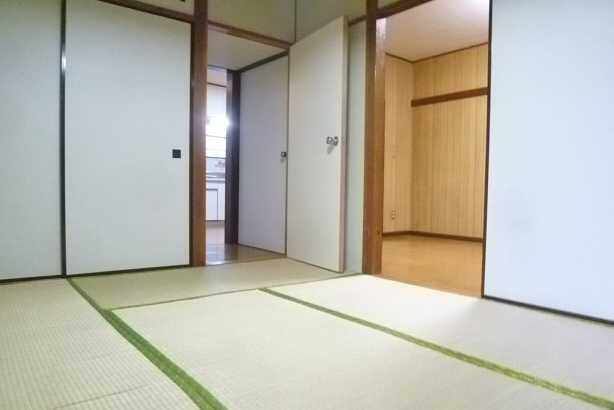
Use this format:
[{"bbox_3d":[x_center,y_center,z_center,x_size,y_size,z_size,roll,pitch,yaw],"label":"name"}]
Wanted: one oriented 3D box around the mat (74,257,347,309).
[{"bbox_3d":[-0.539,0.497,2.841,1.695,0.040,0.887,0,2,-38],"label":"mat"}]

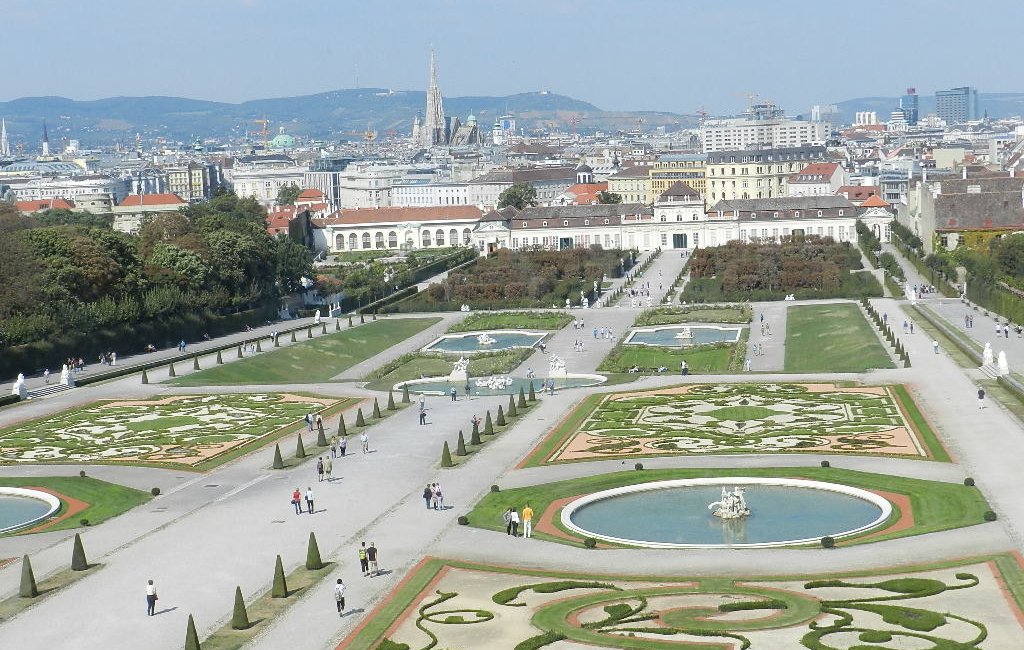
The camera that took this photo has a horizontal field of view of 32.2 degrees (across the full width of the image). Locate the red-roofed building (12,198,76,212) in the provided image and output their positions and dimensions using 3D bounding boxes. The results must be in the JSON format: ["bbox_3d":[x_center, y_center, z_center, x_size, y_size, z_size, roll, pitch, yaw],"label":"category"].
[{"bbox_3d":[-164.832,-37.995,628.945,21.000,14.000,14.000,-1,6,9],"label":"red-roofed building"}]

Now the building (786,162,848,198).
[{"bbox_3d":[106.820,-44.740,624.050,19.000,23.200,11.000,1,7,30],"label":"building"}]

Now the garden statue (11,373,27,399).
[{"bbox_3d":[-55.650,6.810,199.990,1.350,3.000,1.500,-1,6,9],"label":"garden statue"}]

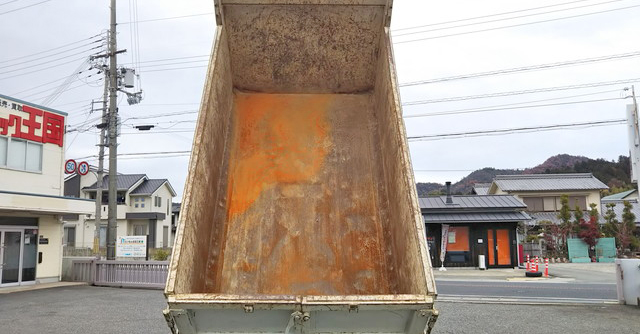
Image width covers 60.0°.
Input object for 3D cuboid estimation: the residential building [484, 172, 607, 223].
[{"bbox_3d":[19.700,4.452,49.139,8.400,7.400,8.400,-2,-8,11],"label":"residential building"}]

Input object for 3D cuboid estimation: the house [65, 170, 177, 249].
[{"bbox_3d":[-21.800,4.732,59.693,10.400,8.200,9.400,0,-7,0],"label":"house"}]

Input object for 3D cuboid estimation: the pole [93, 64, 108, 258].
[{"bbox_3d":[-10.350,0.062,26.519,0.400,10.100,0.400,-3,-8,20],"label":"pole"}]

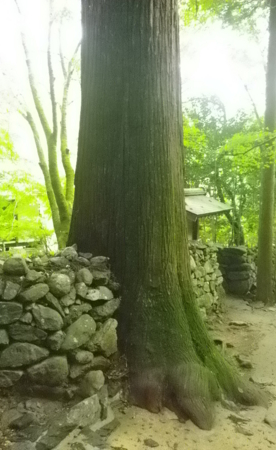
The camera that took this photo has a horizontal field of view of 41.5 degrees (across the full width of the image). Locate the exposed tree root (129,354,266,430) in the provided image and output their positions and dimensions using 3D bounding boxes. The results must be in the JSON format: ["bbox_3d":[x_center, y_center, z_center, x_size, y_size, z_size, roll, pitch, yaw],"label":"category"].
[{"bbox_3d":[0.480,1.240,2.840,1.070,0.390,0.650,0,2,-6],"label":"exposed tree root"}]

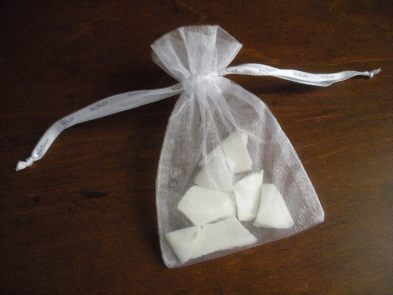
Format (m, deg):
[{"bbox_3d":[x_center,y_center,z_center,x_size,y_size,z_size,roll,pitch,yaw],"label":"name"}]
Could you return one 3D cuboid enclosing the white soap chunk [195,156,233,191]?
[{"bbox_3d":[0.011,0.018,0.260,0.024,0.016,0.023,4,63,2],"label":"white soap chunk"}]

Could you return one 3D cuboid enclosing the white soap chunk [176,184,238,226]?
[{"bbox_3d":[0.007,0.038,0.256,0.035,0.017,0.024,9,63,5],"label":"white soap chunk"}]

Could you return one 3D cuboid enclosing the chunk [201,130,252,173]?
[{"bbox_3d":[0.018,0.005,0.274,0.033,0.016,0.029,-6,63,-3],"label":"chunk"}]

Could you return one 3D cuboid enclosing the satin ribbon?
[{"bbox_3d":[0.004,-0.037,0.291,0.265,0.024,0.040,-16,64,-8],"label":"satin ribbon"}]

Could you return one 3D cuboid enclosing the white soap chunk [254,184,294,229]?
[{"bbox_3d":[0.048,0.037,0.257,0.023,0.016,0.027,4,63,2],"label":"white soap chunk"}]

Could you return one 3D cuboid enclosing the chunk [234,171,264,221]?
[{"bbox_3d":[0.035,0.031,0.260,0.019,0.017,0.030,-6,63,-3],"label":"chunk"}]

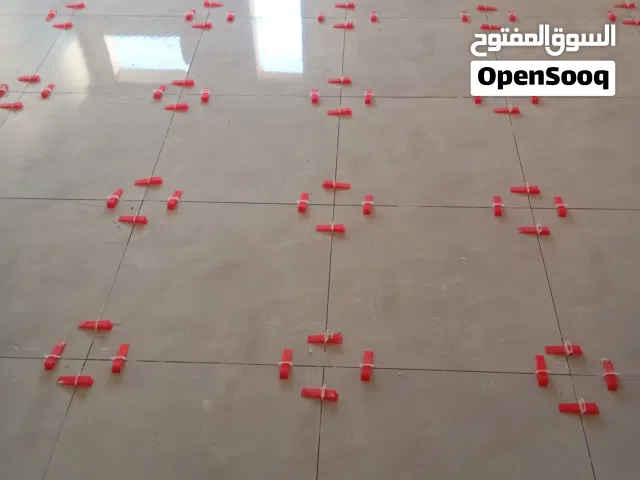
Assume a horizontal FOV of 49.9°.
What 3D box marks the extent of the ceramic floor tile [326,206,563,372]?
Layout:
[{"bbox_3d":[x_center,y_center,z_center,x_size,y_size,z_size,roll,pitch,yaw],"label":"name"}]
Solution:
[{"bbox_3d":[0.327,0.113,1.902,0.600,0.010,0.600,1,45,3],"label":"ceramic floor tile"}]

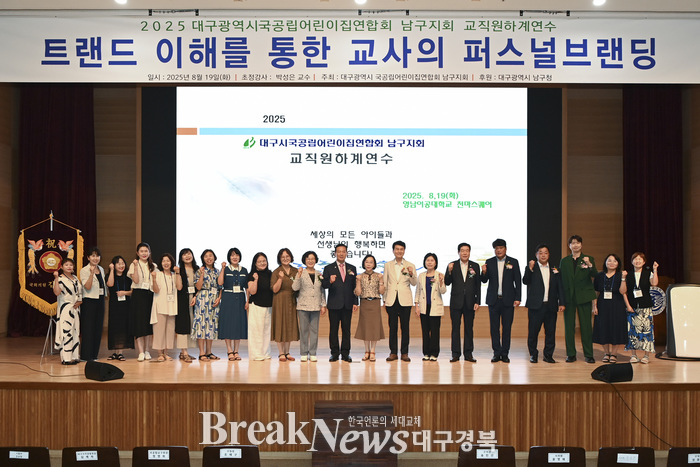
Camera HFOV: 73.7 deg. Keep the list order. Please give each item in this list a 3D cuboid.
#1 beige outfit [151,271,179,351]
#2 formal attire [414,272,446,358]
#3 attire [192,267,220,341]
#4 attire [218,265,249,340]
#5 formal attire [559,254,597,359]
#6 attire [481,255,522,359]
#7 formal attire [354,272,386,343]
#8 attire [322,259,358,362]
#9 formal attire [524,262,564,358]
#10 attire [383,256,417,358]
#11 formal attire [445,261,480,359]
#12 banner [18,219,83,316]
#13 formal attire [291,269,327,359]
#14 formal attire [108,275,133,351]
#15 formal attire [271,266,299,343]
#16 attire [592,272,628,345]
[{"bbox_3d":[-2.719,1.130,6.850,0.410,1.154,0.330,0,0,-13],"label":"beige outfit"},{"bbox_3d":[1.191,1.194,6.860,0.470,1.250,0.320,0,0,3],"label":"formal attire"},{"bbox_3d":[-2.132,1.028,6.910,0.435,1.078,0.360,0,0,-23],"label":"attire"},{"bbox_3d":[-1.726,1.016,6.930,0.429,1.111,0.360,0,0,-15],"label":"attire"},{"bbox_3d":[3.355,1.061,6.860,0.555,1.519,0.360,0,0,22],"label":"formal attire"},{"bbox_3d":[2.227,1.064,6.860,0.591,1.497,0.380,0,0,18],"label":"attire"},{"bbox_3d":[0.294,1.078,6.870,0.440,1.018,0.330,0,0,0],"label":"formal attire"},{"bbox_3d":[-0.141,1.117,6.860,0.530,1.404,0.360,0,0,2],"label":"attire"},{"bbox_3d":[2.832,1.129,6.830,0.602,1.410,0.380,0,0,20],"label":"formal attire"},{"bbox_3d":[0.743,1.089,6.900,0.500,1.424,0.340,0,0,5],"label":"attire"},{"bbox_3d":[1.666,1.104,6.880,0.520,1.427,0.360,0,0,13],"label":"formal attire"},{"bbox_3d":[-4.448,0.506,6.950,0.900,1.459,0.080,0,0,-9],"label":"banner"},{"bbox_3d":[-0.597,1.160,6.880,0.491,1.287,0.340,0,0,-9],"label":"formal attire"},{"bbox_3d":[-3.383,1.146,6.880,0.410,1.137,0.330,0,0,-12],"label":"formal attire"},{"bbox_3d":[-0.957,1.034,6.900,0.413,1.106,0.360,0,0,-14],"label":"formal attire"},{"bbox_3d":[3.831,1.101,6.850,0.490,1.051,0.360,0,0,10],"label":"attire"}]

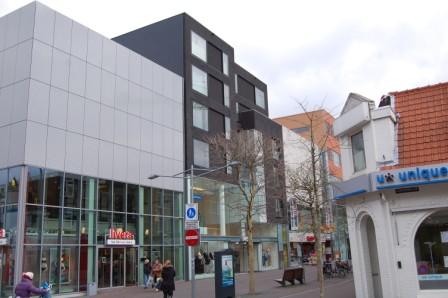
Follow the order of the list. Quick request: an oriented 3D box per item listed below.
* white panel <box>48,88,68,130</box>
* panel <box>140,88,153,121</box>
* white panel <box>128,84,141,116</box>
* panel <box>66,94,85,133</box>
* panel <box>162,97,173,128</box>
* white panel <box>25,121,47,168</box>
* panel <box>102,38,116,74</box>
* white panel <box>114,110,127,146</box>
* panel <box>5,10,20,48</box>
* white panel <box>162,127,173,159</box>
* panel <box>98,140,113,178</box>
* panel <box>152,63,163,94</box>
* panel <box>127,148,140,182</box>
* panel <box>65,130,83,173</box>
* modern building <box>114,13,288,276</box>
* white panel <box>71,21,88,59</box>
[{"bbox_3d":[-9.709,-2.351,26.287,0.100,2.454,1.280,-10,-16,30],"label":"white panel"},{"bbox_3d":[-5.758,-3.324,33.247,0.100,2.454,1.280,-10,-16,30],"label":"panel"},{"bbox_3d":[-6.440,-3.555,32.100,0.100,2.425,1.280,-10,-16,30],"label":"white panel"},{"bbox_3d":[-8.357,-1.959,25.241,0.100,2.221,1.191,-9,-15,30],"label":"panel"},{"bbox_3d":[-4.687,-3.019,37.269,0.070,2.522,1.323,-10,-16,30],"label":"panel"},{"bbox_3d":[-10.322,-0.210,24.614,0.100,2.454,1.358,-10,-16,30],"label":"white panel"},{"bbox_3d":[-8.298,-6.705,32.240,0.070,2.443,1.323,-10,-16,30],"label":"panel"},{"bbox_3d":[-7.417,-1.523,32.168,0.070,2.522,1.323,-10,-16,30],"label":"white panel"},{"bbox_3d":[-11.645,-6.556,24.716,1.130,2.221,0.100,-9,-15,29],"label":"panel"},{"bbox_3d":[-4.335,-0.470,34.798,0.100,2.454,1.280,-10,-16,30],"label":"white panel"},{"bbox_3d":[-8.031,0.762,30.428,0.070,2.616,1.323,-10,-16,30],"label":"panel"},{"bbox_3d":[-5.179,-5.401,34.792,0.100,2.347,1.280,-10,-16,30],"label":"panel"},{"bbox_3d":[-6.284,1.194,30.951,0.100,2.517,1.280,-10,-16,30],"label":"panel"},{"bbox_3d":[-8.298,0.244,24.727,0.100,2.304,1.191,-9,-15,30],"label":"panel"},{"bbox_3d":[-2.603,1.042,42.301,11.574,20.902,15.000,-9,-15,30],"label":"modern building"},{"bbox_3d":[-9.707,-7.200,29.991,0.070,2.443,1.323,-10,-16,30],"label":"white panel"}]

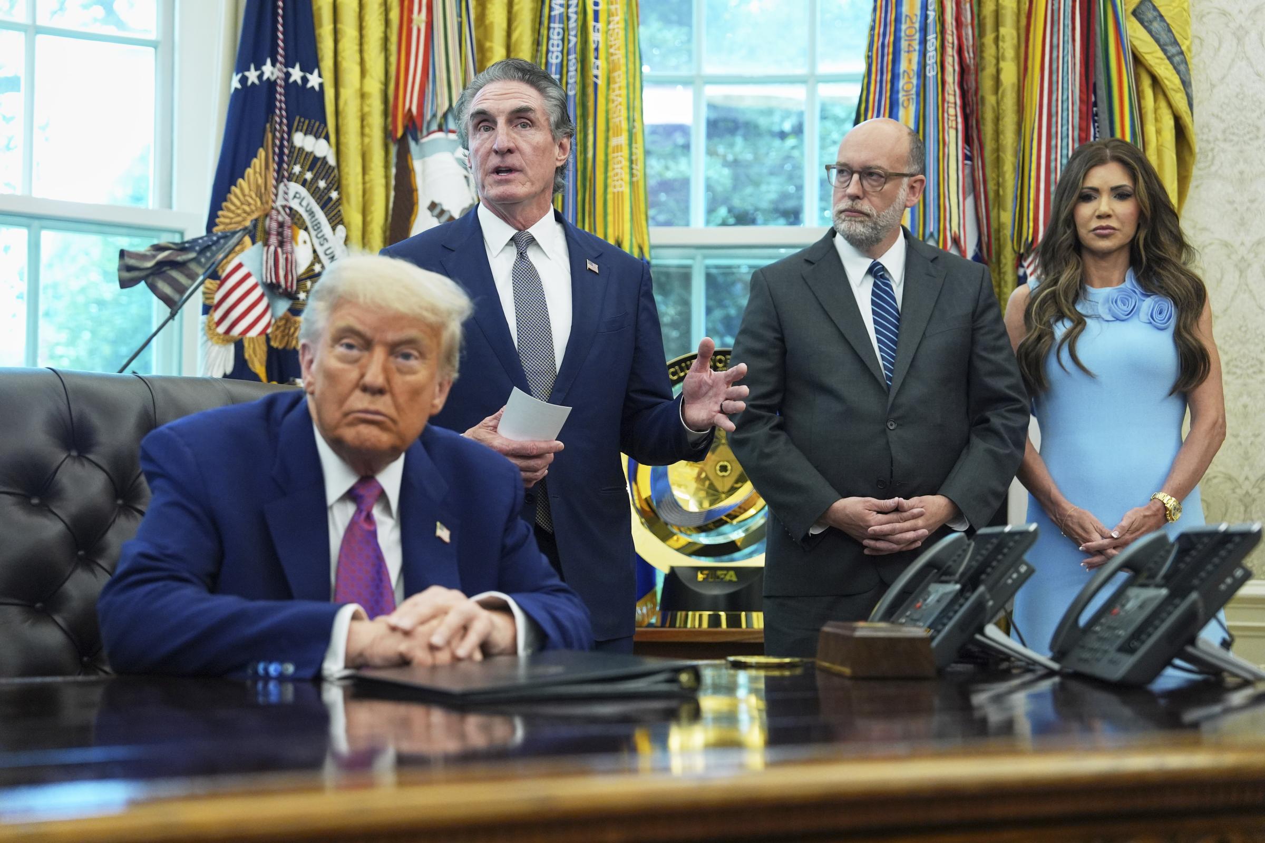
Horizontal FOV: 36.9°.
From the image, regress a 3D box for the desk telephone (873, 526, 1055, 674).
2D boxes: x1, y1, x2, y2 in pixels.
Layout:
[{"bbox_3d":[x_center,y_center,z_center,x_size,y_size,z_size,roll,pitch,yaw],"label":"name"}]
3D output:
[{"bbox_3d":[0.402,0.215,2.320,0.185,0.175,0.265,0,-4,2],"label":"desk telephone"}]

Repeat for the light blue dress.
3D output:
[{"bbox_3d":[0.927,0.230,3.663,0.410,1.000,0.300,-1,-4,12],"label":"light blue dress"}]

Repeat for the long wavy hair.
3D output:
[{"bbox_3d":[0.924,-0.291,3.693,0.355,0.490,0.270,-1,-4,12],"label":"long wavy hair"}]

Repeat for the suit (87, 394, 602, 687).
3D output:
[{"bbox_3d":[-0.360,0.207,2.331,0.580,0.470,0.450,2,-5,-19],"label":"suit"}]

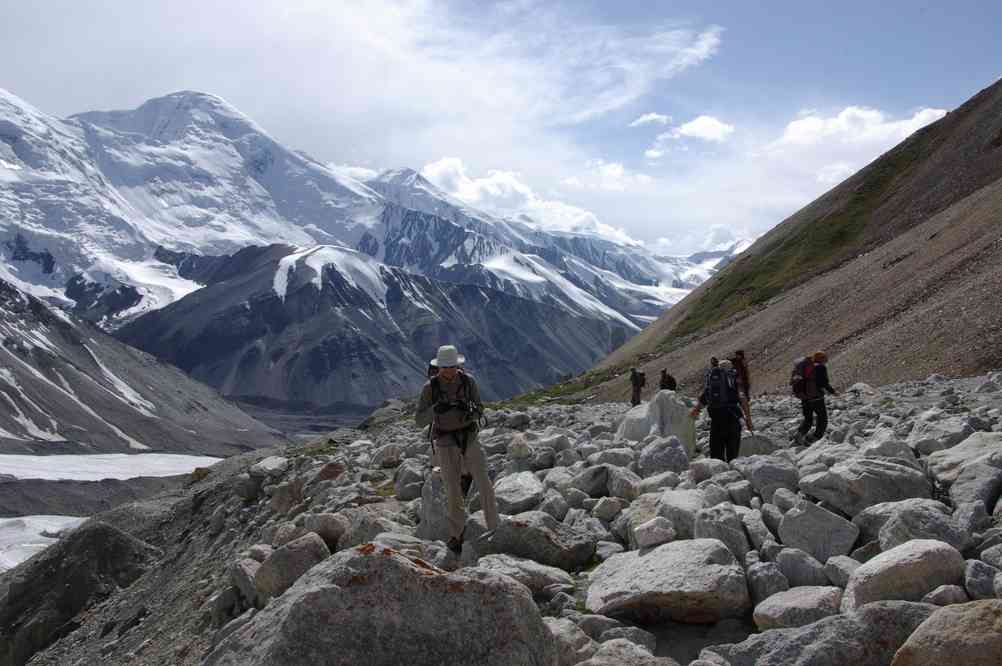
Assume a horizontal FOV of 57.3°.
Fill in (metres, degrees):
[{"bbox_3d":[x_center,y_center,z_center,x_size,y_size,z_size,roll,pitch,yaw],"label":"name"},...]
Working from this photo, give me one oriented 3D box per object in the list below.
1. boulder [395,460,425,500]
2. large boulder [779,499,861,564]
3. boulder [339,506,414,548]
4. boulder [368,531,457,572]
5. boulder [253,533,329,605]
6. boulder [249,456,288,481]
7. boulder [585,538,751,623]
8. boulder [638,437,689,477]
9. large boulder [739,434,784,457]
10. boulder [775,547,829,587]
[{"bbox_3d":[-1.161,1.900,11.900,0.460,0.540,0.500,0,-1,0],"label":"boulder"},{"bbox_3d":[2.872,1.814,8.300,0.740,0.600,0.580,0,-1,0],"label":"large boulder"},{"bbox_3d":[-1.225,1.929,9.100,0.760,0.450,0.620,0,-1,0],"label":"boulder"},{"bbox_3d":[-0.745,1.898,7.900,0.760,0.380,0.600,0,-1,0],"label":"boulder"},{"bbox_3d":[-1.673,1.907,7.400,0.620,0.560,0.580,0,-1,0],"label":"boulder"},{"bbox_3d":[-3.419,2.000,13.500,0.558,0.352,0.418,0,-1,0],"label":"boulder"},{"bbox_3d":[1.182,1.755,6.550,1.159,0.508,0.835,0,-1,0],"label":"boulder"},{"bbox_3d":[2.289,1.741,12.900,0.692,0.560,0.554,0,-1,0],"label":"boulder"},{"bbox_3d":[4.592,2.016,16.300,0.900,0.450,0.750,0,-1,0],"label":"large boulder"},{"bbox_3d":[2.399,1.866,7.300,0.450,0.340,0.420,0,-1,0],"label":"boulder"}]

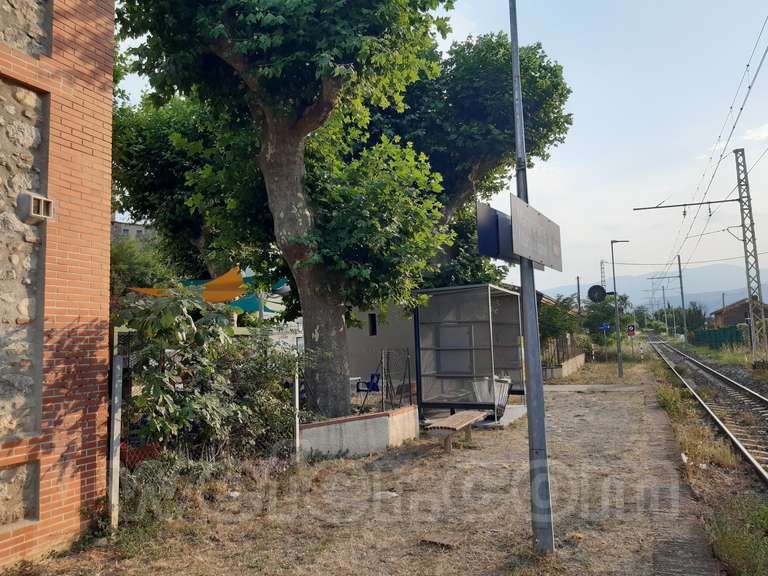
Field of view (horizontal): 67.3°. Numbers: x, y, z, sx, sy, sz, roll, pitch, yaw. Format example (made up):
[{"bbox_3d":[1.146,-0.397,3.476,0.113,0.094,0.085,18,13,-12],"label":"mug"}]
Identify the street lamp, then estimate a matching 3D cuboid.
[{"bbox_3d":[9.464,0.785,22.951,0.620,5.420,0.200,-4,-6,24],"label":"street lamp"}]

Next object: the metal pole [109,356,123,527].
[{"bbox_3d":[-2.423,1.390,5.231,0.075,1.550,0.075,-4,-6,24],"label":"metal pole"}]

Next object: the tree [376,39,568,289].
[{"bbox_3d":[2.315,-2.259,17.883,6.800,10.900,6.800,-4,-6,24],"label":"tree"}]

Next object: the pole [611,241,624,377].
[{"bbox_3d":[9.273,0.799,23.037,0.150,5.420,0.150,-4,-6,24],"label":"pole"}]

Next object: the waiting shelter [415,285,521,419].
[{"bbox_3d":[1.884,1.357,12.124,1.560,2.580,2.580,-4,-6,24],"label":"waiting shelter"}]

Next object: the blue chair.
[{"bbox_3d":[-0.376,2.429,13.558,0.580,0.850,0.570,-3,-6,8],"label":"blue chair"}]

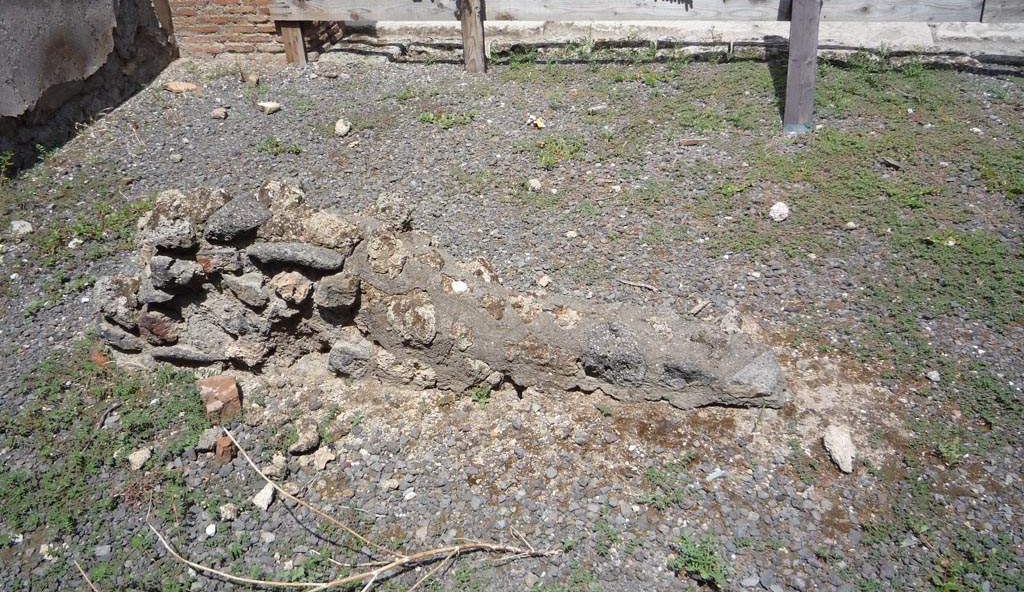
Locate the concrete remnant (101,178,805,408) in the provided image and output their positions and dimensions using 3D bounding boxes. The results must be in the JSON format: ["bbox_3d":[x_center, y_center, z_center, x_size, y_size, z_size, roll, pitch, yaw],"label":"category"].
[{"bbox_3d":[-0.223,-0.029,2.478,1.900,0.370,0.490,2,33,8],"label":"concrete remnant"}]

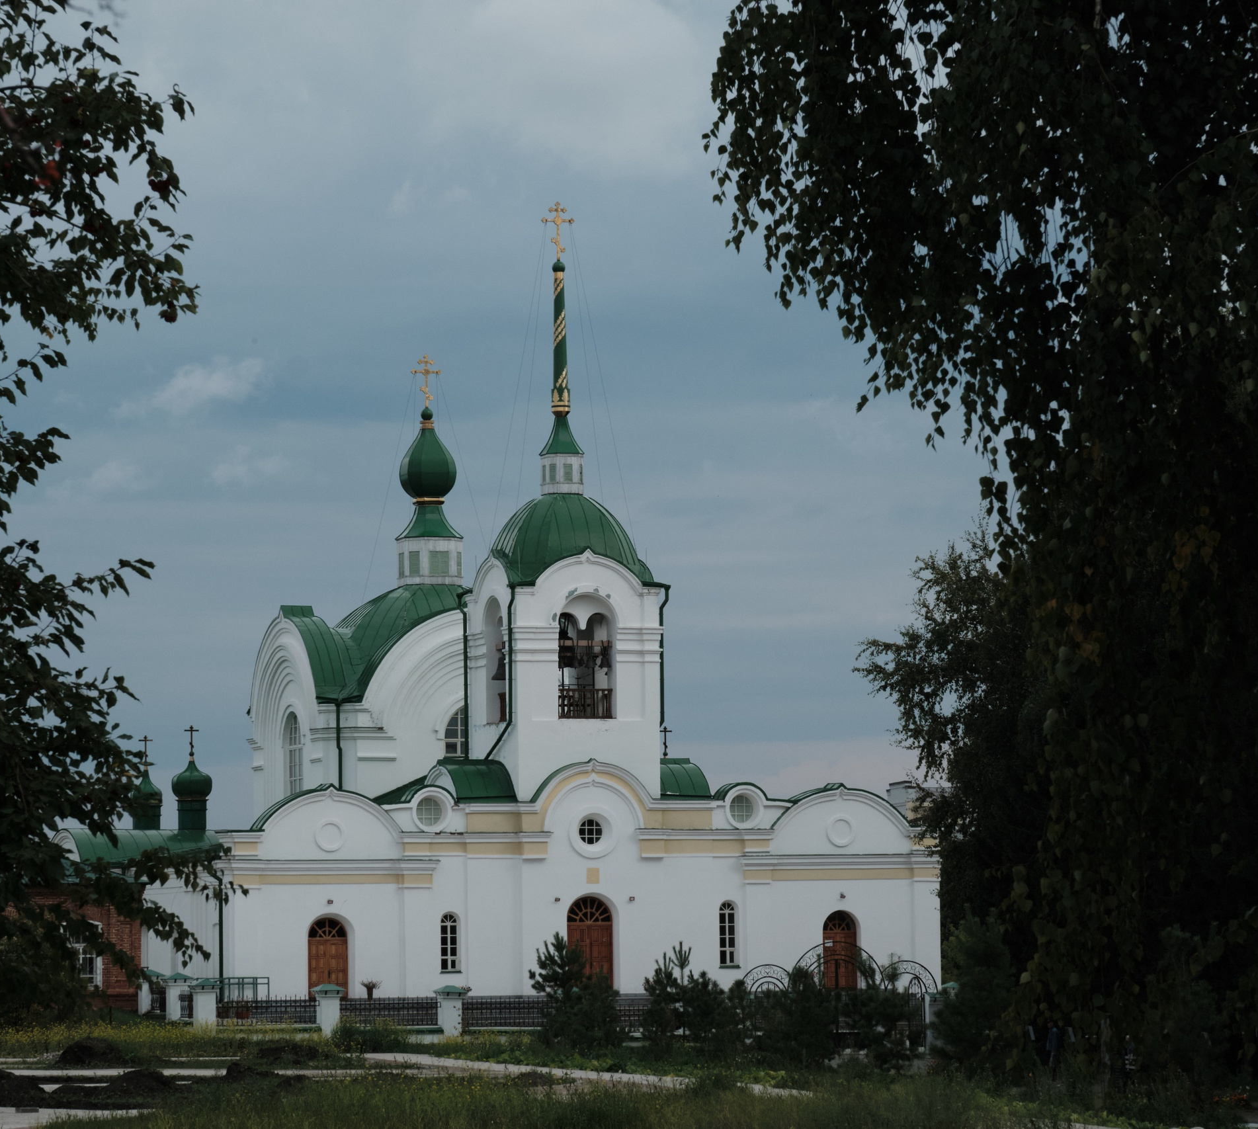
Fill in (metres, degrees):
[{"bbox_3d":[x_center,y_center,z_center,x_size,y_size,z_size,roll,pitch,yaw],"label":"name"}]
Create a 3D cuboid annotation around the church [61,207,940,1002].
[{"bbox_3d":[-6.671,2.228,191.660,28.300,29.700,30.000,1,-5,-20],"label":"church"}]

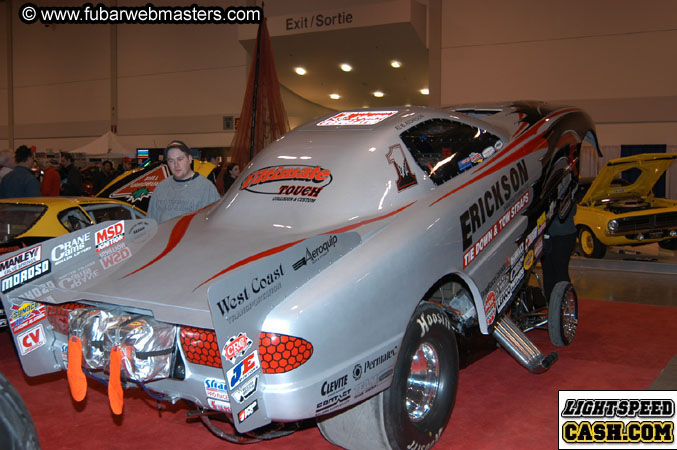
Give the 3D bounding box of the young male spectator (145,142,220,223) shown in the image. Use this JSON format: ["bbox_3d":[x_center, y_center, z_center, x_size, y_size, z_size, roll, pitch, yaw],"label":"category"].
[{"bbox_3d":[-1.129,0.272,5.806,0.540,1.790,0.340,0,4,-2],"label":"young male spectator"}]

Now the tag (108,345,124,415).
[{"bbox_3d":[-0.990,0.689,3.520,0.080,0.305,0.030,1,5,12],"label":"tag"}]

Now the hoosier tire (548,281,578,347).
[{"bbox_3d":[2.019,0.794,7.080,0.125,0.590,0.590,3,5,31],"label":"hoosier tire"}]

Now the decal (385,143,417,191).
[{"bbox_3d":[0.393,-0.350,4.850,0.175,0.260,0.020,-22,0,-40],"label":"decal"}]

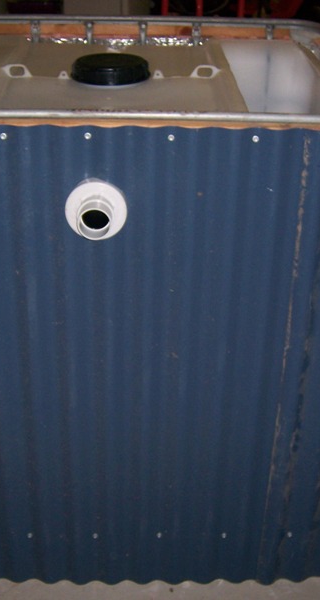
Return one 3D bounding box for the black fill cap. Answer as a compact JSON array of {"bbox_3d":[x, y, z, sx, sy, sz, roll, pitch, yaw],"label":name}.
[{"bbox_3d":[-0.114,-0.542,1.955,0.184,0.041,0.184,1,29,-2],"label":"black fill cap"}]

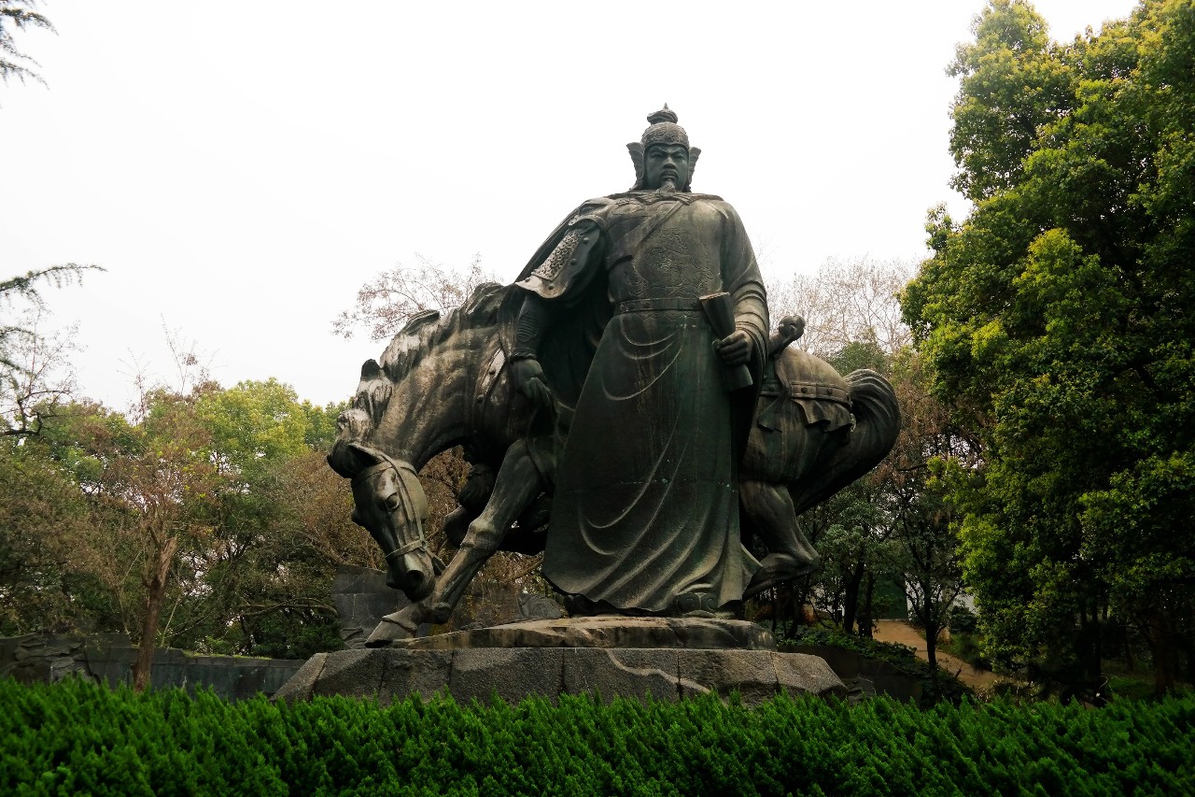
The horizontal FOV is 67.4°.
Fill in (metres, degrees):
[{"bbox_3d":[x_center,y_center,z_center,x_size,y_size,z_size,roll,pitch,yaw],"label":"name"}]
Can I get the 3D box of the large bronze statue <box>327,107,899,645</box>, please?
[{"bbox_3d":[0.400,-0.431,12.420,7.500,7.500,4.100,-1,-16,3],"label":"large bronze statue"}]

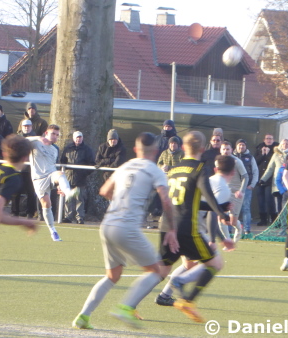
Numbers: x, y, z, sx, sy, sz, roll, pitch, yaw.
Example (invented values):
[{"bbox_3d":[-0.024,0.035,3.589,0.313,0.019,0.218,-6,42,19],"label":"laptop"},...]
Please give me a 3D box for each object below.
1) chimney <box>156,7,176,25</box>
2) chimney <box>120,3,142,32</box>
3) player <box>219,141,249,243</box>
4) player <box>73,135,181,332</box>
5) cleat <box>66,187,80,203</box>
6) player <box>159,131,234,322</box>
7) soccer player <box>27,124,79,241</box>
[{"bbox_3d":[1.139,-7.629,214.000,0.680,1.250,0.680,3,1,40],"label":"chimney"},{"bbox_3d":[-0.653,-7.594,210.500,0.700,1.450,0.700,3,1,40],"label":"chimney"},{"bbox_3d":[1.360,0.405,64.000,0.600,1.640,0.600,3,1,18],"label":"player"},{"bbox_3d":[-0.147,0.552,37.300,0.750,1.770,0.780,3,1,30],"label":"player"},{"bbox_3d":[-1.061,0.383,62.400,0.110,0.120,0.290,14,-44,-41],"label":"cleat"},{"bbox_3d":[0.431,0.528,38.800,0.630,1.780,0.850,3,1,41],"label":"player"},{"bbox_3d":[-1.360,0.209,62.600,0.680,1.740,0.800,2,1,-30],"label":"soccer player"}]

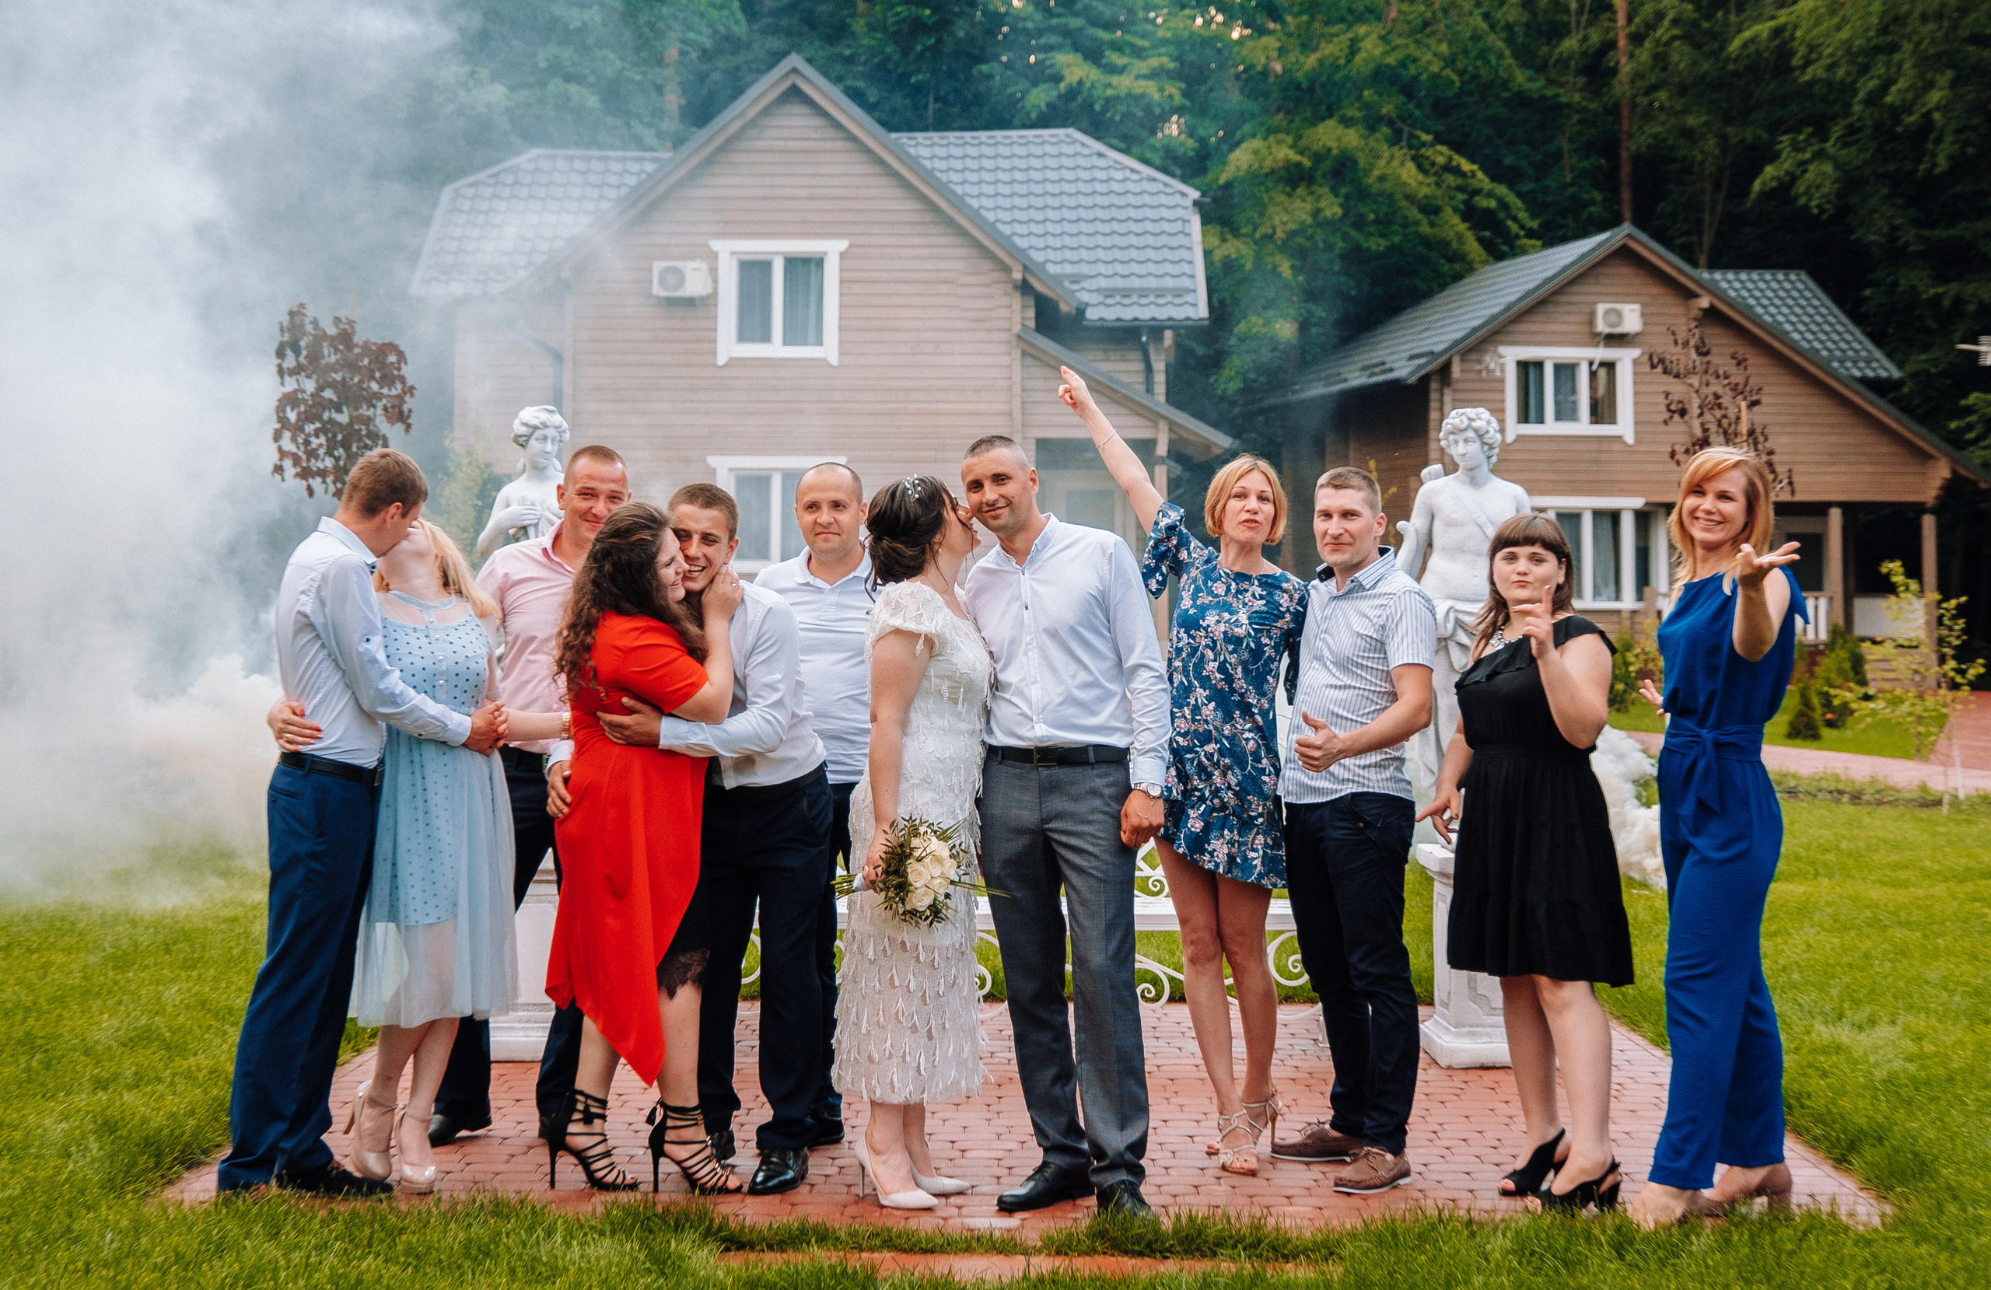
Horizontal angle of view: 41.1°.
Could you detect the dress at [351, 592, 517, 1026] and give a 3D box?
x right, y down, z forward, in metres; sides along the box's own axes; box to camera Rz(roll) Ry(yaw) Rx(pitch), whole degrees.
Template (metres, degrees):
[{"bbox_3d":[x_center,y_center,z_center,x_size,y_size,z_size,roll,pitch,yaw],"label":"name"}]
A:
[{"bbox_3d":[-1.372,0.400,6.486,0.420,1.070,0.370,0,1,-9],"label":"dress"}]

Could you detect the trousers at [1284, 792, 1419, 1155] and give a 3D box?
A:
[{"bbox_3d":[0.891,0.809,6.672,0.300,0.950,0.380,-1,1,-42],"label":"trousers"}]

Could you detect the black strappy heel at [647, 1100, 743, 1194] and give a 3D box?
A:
[{"bbox_3d":[-0.717,1.194,6.378,0.225,0.230,0.085,0,1,-3],"label":"black strappy heel"}]

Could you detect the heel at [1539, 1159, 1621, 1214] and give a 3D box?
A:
[{"bbox_3d":[1.338,1.251,6.130,0.220,0.135,0.085,0,1,-26],"label":"heel"}]

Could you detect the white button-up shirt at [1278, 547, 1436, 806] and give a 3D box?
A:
[{"bbox_3d":[0.907,0.076,6.662,0.330,0.650,0.470,-1,1,-44],"label":"white button-up shirt"}]

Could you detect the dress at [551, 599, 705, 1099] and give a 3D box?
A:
[{"bbox_3d":[-0.874,0.482,6.360,0.420,1.150,0.430,0,1,-6],"label":"dress"}]

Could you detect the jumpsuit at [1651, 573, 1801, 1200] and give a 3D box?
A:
[{"bbox_3d":[1.680,0.532,6.120,0.390,1.420,0.340,1,1,37],"label":"jumpsuit"}]

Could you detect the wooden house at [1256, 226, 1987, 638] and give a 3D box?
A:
[{"bbox_3d":[10.950,-3.151,48.860,10.400,7.700,9.500,0,1,-12],"label":"wooden house"}]

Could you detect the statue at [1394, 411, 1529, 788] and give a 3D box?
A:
[{"bbox_3d":[1.454,-0.055,8.200,0.470,1.360,0.380,0,1,5],"label":"statue"}]

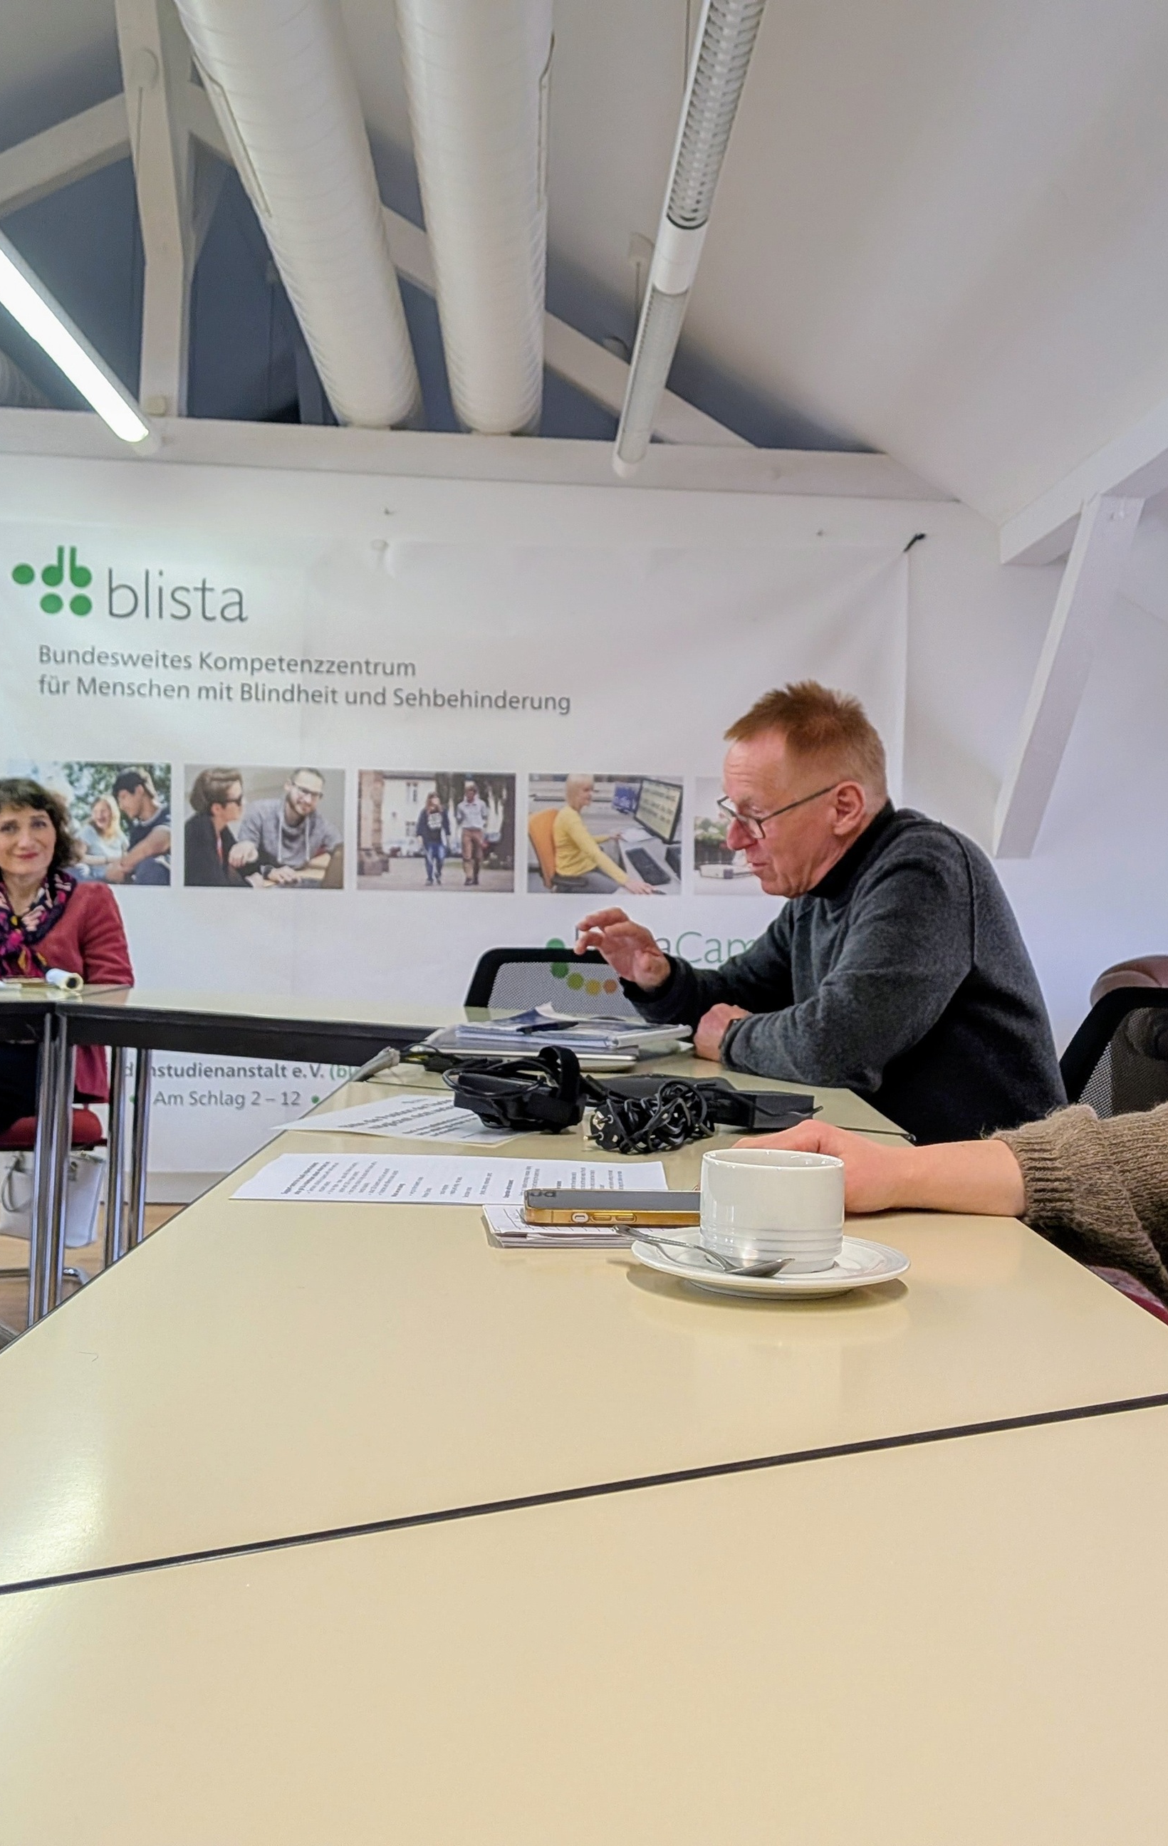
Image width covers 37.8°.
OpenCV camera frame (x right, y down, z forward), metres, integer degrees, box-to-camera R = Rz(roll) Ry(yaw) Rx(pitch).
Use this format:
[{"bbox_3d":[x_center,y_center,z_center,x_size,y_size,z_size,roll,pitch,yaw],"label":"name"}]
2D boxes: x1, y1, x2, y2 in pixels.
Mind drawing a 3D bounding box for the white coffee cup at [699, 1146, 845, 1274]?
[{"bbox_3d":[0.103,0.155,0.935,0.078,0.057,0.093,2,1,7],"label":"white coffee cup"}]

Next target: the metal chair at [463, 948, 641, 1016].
[{"bbox_3d":[-0.090,0.478,3.220,0.540,0.850,0.560,2,1,14],"label":"metal chair"}]

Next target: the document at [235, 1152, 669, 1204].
[{"bbox_3d":[-0.087,0.182,1.230,0.297,0.005,0.210,2,1,-6],"label":"document"}]

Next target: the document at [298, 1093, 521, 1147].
[{"bbox_3d":[-0.123,0.178,1.569,0.210,0.005,0.297,2,1,15],"label":"document"}]

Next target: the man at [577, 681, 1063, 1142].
[{"bbox_3d":[0.310,0.319,2.080,0.680,1.216,0.540,2,1,-10],"label":"man"}]

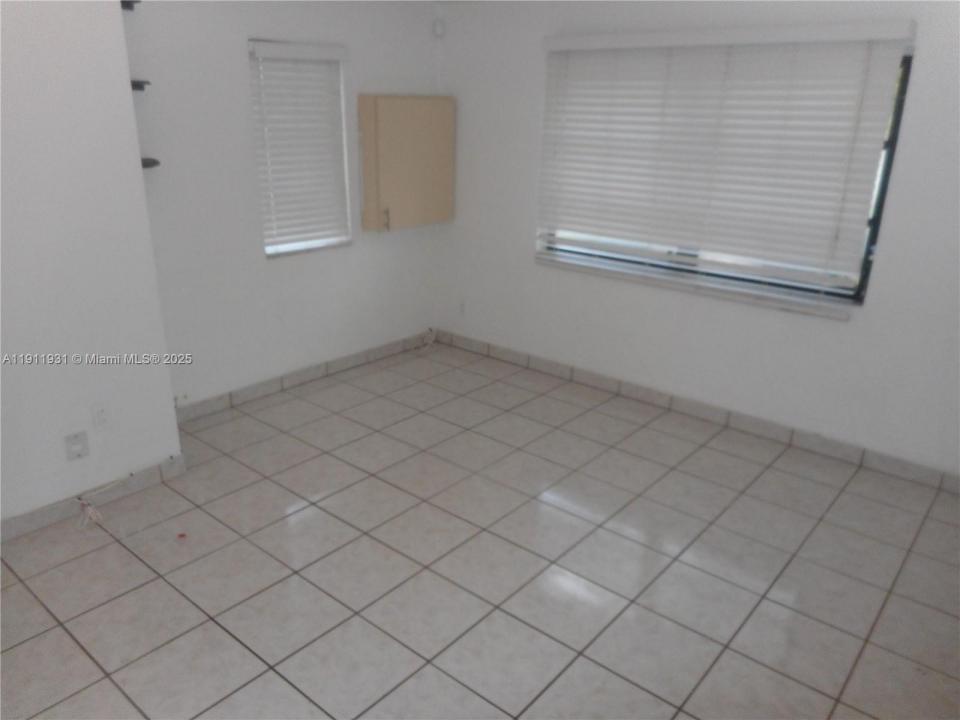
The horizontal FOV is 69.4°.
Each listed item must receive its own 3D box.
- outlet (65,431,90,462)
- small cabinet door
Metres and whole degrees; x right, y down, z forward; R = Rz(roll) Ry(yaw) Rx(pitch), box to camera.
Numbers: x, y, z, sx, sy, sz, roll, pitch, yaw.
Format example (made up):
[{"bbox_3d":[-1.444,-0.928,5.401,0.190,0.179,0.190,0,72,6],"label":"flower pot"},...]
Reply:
[{"bbox_3d":[-1.631,0.352,2.812,0.010,0.115,0.081,17,25,37],"label":"outlet"},{"bbox_3d":[-0.452,-1.266,4.447,0.169,0.795,0.688,17,25,37],"label":"small cabinet door"}]

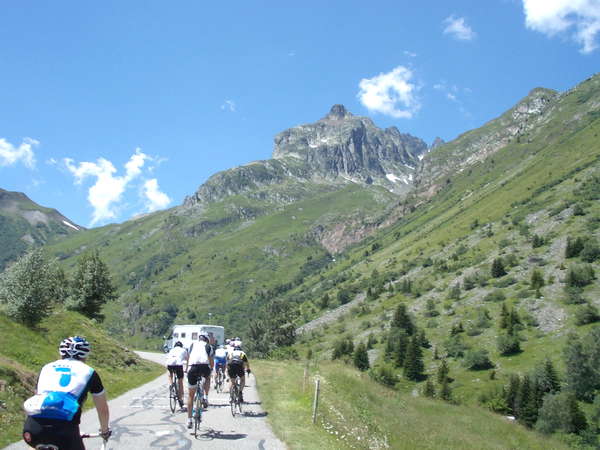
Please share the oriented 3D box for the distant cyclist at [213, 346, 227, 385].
[{"bbox_3d":[-2.471,4.382,20.400,0.480,1.360,0.950,0,-11,-2],"label":"distant cyclist"}]

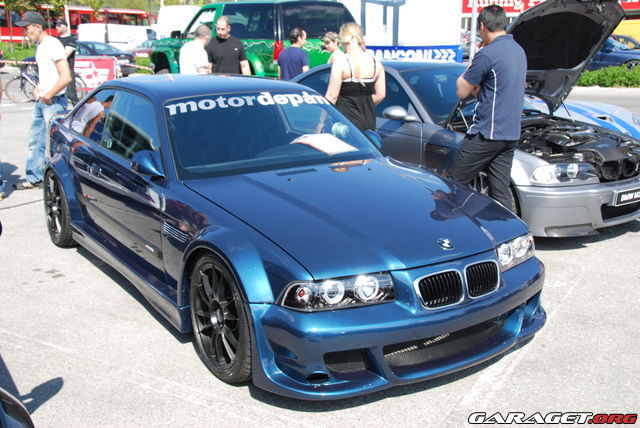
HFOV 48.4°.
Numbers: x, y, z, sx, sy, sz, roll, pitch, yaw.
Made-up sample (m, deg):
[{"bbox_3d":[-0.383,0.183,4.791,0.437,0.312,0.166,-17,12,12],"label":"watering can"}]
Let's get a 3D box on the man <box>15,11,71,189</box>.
[{"bbox_3d":[-2.885,-1.136,7.410,0.540,1.830,0.480,-5,15,-22],"label":"man"}]

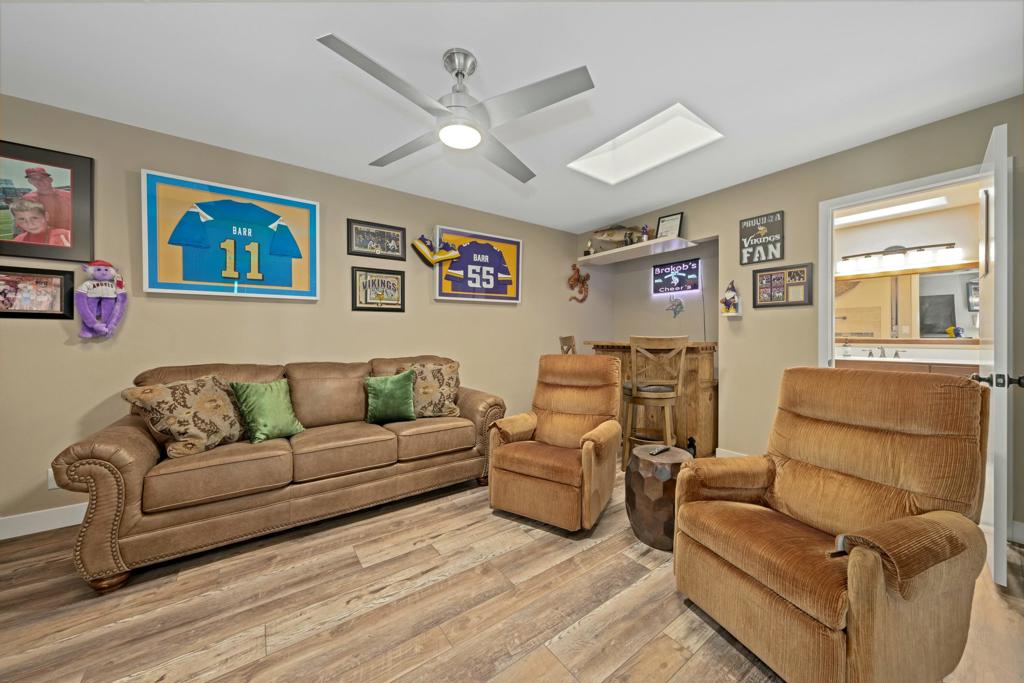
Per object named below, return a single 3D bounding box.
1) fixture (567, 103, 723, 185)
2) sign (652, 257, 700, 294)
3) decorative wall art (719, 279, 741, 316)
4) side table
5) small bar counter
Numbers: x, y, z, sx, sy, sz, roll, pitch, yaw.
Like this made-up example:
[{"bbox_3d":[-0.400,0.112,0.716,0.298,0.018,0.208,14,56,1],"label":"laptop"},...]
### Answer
[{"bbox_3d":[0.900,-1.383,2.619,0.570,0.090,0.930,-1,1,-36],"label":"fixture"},{"bbox_3d":[1.975,-0.765,4.460,0.030,0.360,0.590,-1,0,-37],"label":"sign"},{"bbox_3d":[1.925,-0.383,3.263,0.130,0.310,0.155,-1,0,-37],"label":"decorative wall art"},{"bbox_3d":[0.855,0.857,2.075,0.420,0.460,0.420,-1,0,-37],"label":"side table"},{"bbox_3d":[1.410,0.527,3.908,0.460,1.040,1.280,-1,0,-37],"label":"small bar counter"}]

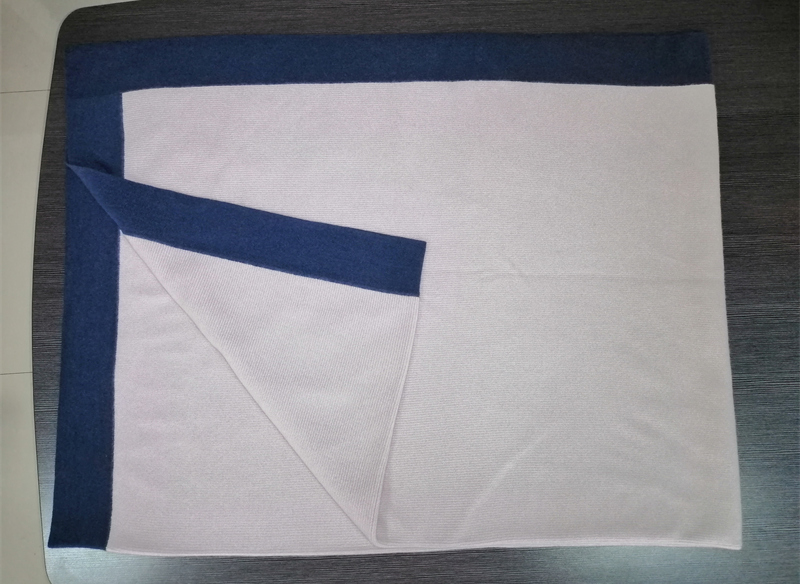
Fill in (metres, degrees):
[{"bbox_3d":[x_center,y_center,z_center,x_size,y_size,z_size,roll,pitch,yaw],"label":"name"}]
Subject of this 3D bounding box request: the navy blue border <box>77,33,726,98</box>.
[{"bbox_3d":[-0.024,-0.349,0.917,0.982,0.012,0.091,-1,85,1],"label":"navy blue border"}]

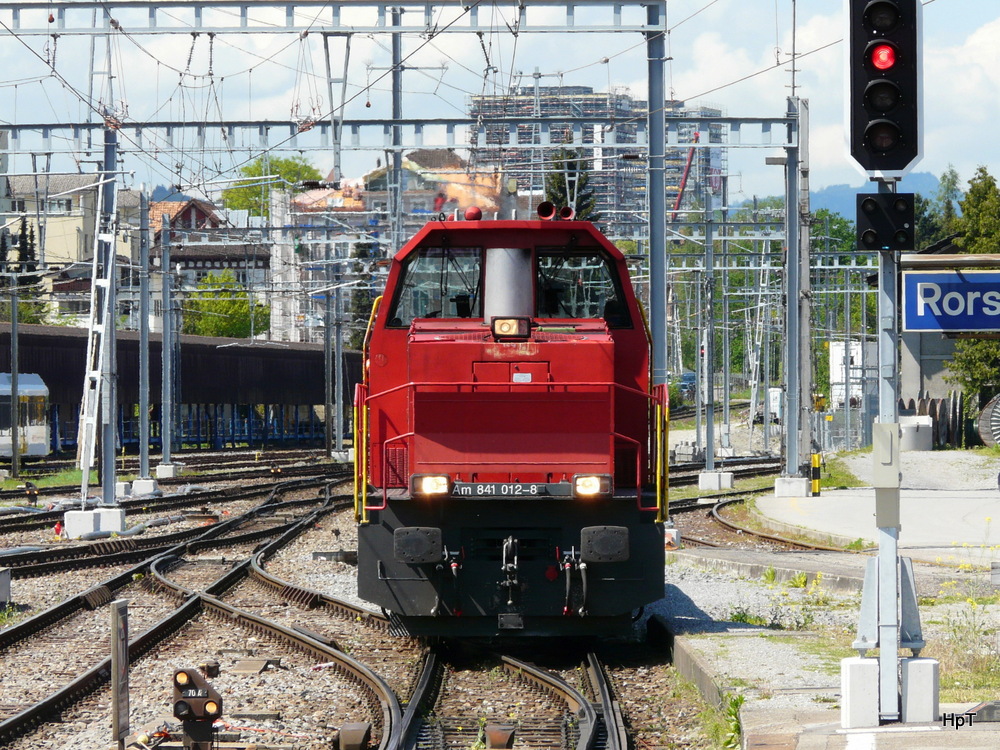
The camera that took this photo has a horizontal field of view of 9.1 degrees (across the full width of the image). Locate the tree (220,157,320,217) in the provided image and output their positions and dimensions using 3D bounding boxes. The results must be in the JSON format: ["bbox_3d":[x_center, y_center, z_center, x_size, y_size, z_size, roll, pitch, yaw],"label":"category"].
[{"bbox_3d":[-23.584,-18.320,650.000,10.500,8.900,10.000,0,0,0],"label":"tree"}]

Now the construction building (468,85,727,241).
[{"bbox_3d":[21.597,-46.849,1395.000,51.000,35.500,30.000,0,0,14],"label":"construction building"}]

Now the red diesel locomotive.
[{"bbox_3d":[0.100,0.490,65.900,3.000,4.350,14.200,0,0,0],"label":"red diesel locomotive"}]

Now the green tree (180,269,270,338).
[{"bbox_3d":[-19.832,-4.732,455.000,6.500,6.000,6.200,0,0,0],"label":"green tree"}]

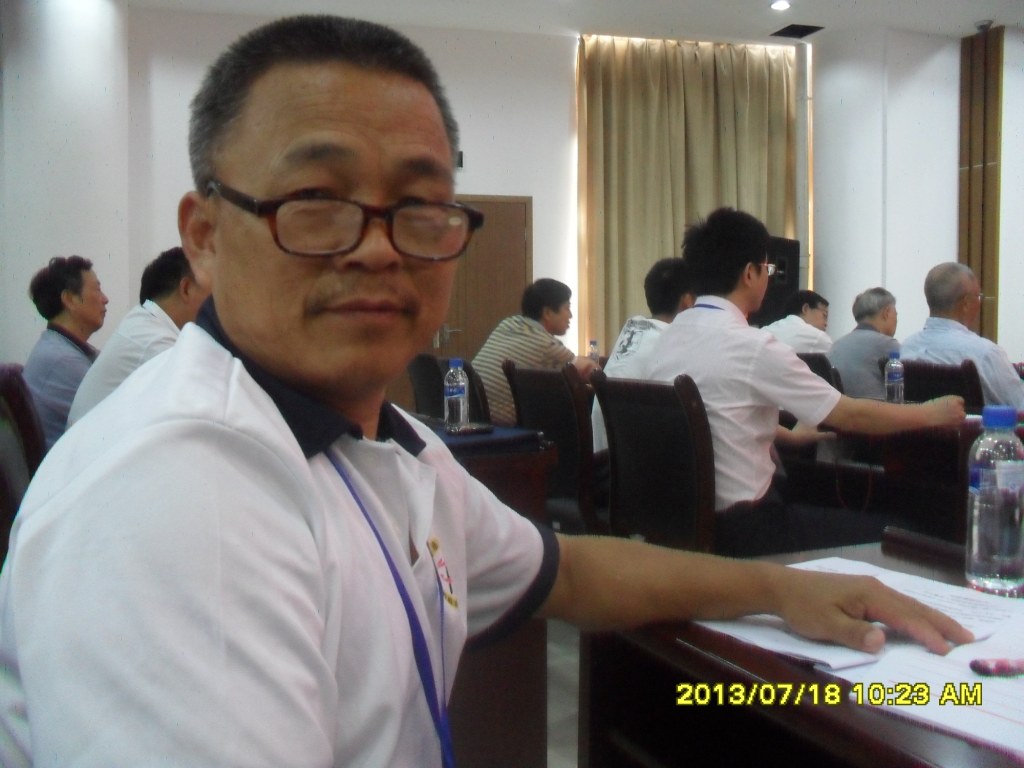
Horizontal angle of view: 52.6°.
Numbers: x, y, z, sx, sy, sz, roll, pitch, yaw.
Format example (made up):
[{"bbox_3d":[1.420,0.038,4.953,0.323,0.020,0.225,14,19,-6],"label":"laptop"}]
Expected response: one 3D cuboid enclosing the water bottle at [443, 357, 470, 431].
[{"bbox_3d":[-0.137,0.027,2.575,0.061,0.183,0.061,0,3,0],"label":"water bottle"}]

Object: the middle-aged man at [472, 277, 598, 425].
[{"bbox_3d":[0.190,0.182,4.165,0.750,1.220,0.500,-1,3,-12],"label":"middle-aged man"}]

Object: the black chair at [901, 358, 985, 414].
[{"bbox_3d":[1.683,0.351,3.809,0.580,0.920,0.500,-1,3,-24],"label":"black chair"}]

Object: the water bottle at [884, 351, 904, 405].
[{"bbox_3d":[1.320,-0.021,3.574,0.062,0.183,0.062,-1,3,-22],"label":"water bottle"}]

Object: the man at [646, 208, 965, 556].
[{"bbox_3d":[0.704,0.216,2.658,0.820,1.310,0.520,-1,3,-24],"label":"man"}]

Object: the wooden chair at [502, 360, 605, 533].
[{"bbox_3d":[0.318,0.373,3.400,0.580,0.920,0.500,-1,3,-24],"label":"wooden chair"}]

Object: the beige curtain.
[{"bbox_3d":[1.537,-1.188,8.910,2.020,3.450,0.140,-1,3,-12],"label":"beige curtain"}]

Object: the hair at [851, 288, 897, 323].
[{"bbox_3d":[1.571,-0.340,4.488,0.180,0.155,0.155,-1,3,-22],"label":"hair"}]

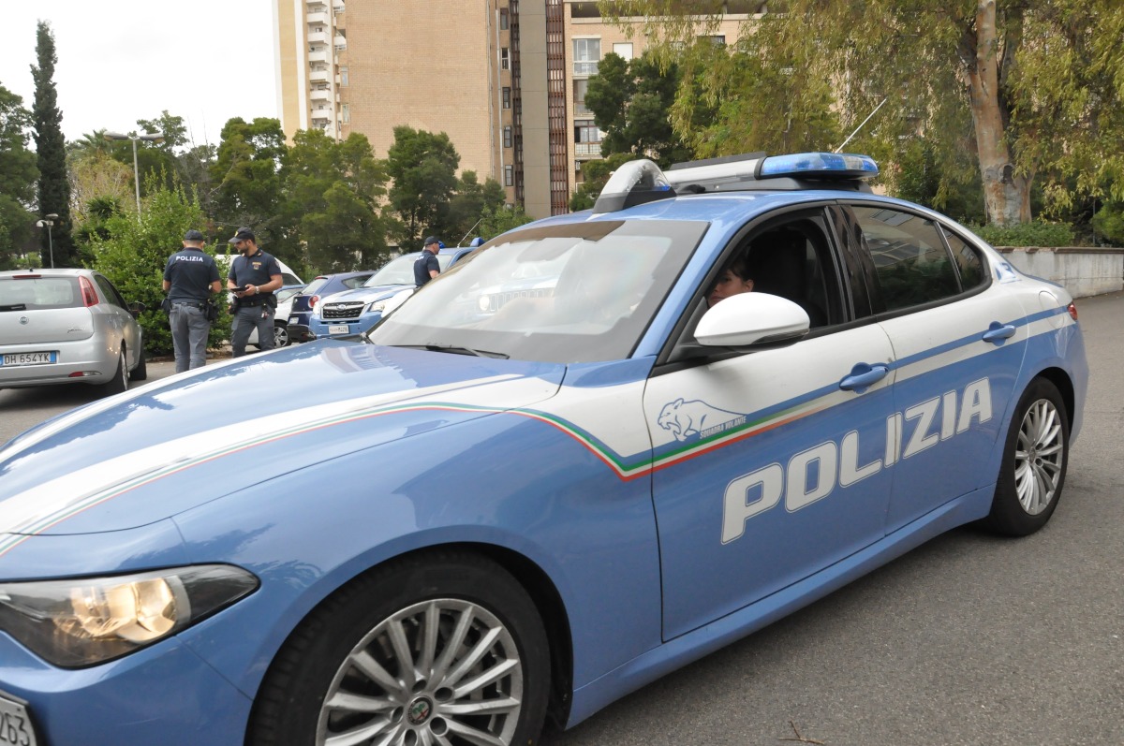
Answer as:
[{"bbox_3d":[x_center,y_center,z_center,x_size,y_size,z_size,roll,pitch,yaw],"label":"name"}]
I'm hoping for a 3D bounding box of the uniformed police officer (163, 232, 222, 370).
[{"bbox_3d":[-3.980,-0.648,9.101,0.600,1.780,0.400,-4,7,-13],"label":"uniformed police officer"}]

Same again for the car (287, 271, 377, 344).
[{"bbox_3d":[-3.115,-1.274,15.908,4.060,1.446,1.720,-5,6,-37],"label":"car"}]

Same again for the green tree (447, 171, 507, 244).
[{"bbox_3d":[-3.766,-6.010,37.000,3.200,6.000,3.200,-2,5,0],"label":"green tree"}]

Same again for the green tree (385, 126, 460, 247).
[{"bbox_3d":[-5.938,-6.640,36.147,3.300,7.760,3.200,-2,6,0],"label":"green tree"}]

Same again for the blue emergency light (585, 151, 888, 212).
[{"bbox_3d":[0.535,-0.754,3.365,0.880,0.200,1.080,-9,8,-39],"label":"blue emergency light"}]

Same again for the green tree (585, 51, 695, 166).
[{"bbox_3d":[3.932,-9.682,41.367,5.600,11.870,5.400,-2,6,0],"label":"green tree"}]

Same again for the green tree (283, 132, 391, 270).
[{"bbox_3d":[-8.262,-5.502,31.096,4.100,6.820,4.000,-2,6,0],"label":"green tree"}]

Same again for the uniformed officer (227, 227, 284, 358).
[{"bbox_3d":[-3.123,-0.573,8.601,0.560,1.810,0.440,-1,5,5],"label":"uniformed officer"}]

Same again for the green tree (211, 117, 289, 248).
[{"bbox_3d":[-10.388,-5.327,28.000,3.200,6.500,3.200,-2,5,0],"label":"green tree"}]

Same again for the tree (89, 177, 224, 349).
[{"bbox_3d":[-7.584,-1.978,15.803,2.600,3.230,2.500,-2,6,0],"label":"tree"}]

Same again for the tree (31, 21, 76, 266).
[{"bbox_3d":[-24.744,-10.399,41.000,2.300,13.600,2.300,-2,5,0],"label":"tree"}]

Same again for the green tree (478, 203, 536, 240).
[{"bbox_3d":[-1.822,-4.049,28.000,2.200,3.300,2.200,-2,5,0],"label":"green tree"}]

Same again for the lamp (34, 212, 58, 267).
[{"bbox_3d":[-26.254,-5.461,43.239,0.600,5.360,1.100,-7,8,-36],"label":"lamp"}]

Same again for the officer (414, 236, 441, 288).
[{"bbox_3d":[-1.975,-1.110,12.430,0.380,1.800,0.500,-5,6,-37],"label":"officer"}]

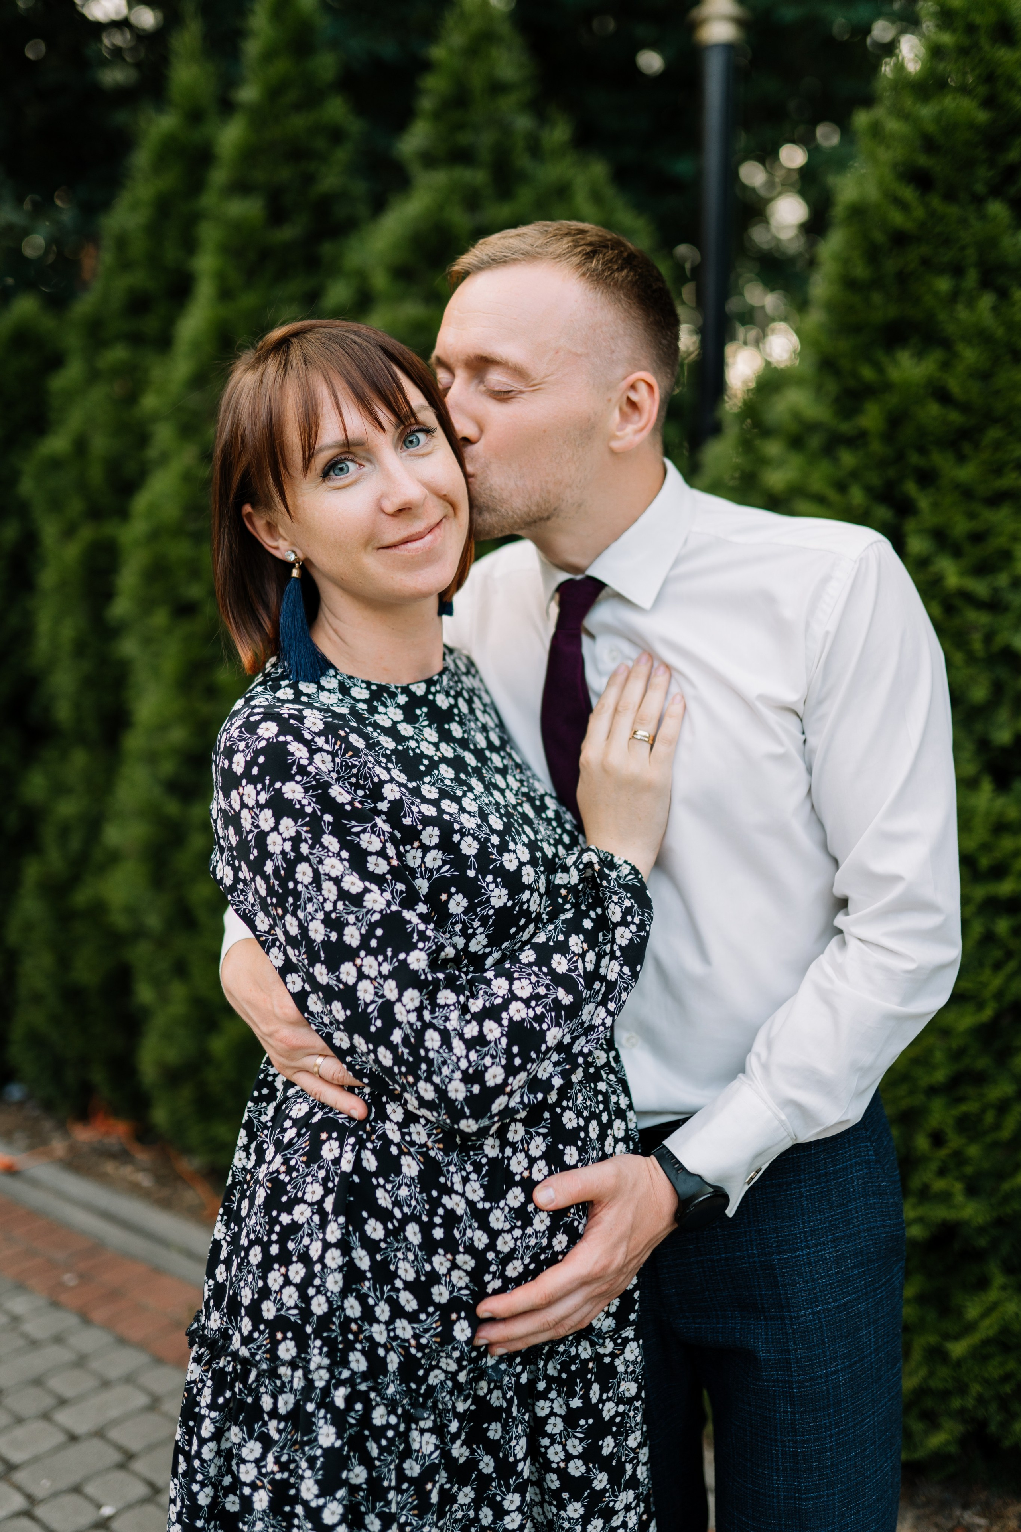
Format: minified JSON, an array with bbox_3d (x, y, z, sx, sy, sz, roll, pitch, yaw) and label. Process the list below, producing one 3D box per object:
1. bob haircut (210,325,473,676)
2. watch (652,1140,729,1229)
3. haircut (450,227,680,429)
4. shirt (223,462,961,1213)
[{"bbox_3d":[-0.136,-0.207,1.175,0.205,0.255,0.215,-19,12,-20],"label":"bob haircut"},{"bbox_3d":[0.138,0.324,1.140,0.046,0.056,0.066,-34,-27,3],"label":"watch"},{"bbox_3d":[0.042,-0.354,1.205,0.200,0.170,0.165,-11,20,-39],"label":"haircut"},{"bbox_3d":[0.055,0.045,1.225,0.600,0.590,0.360,3,6,30],"label":"shirt"}]

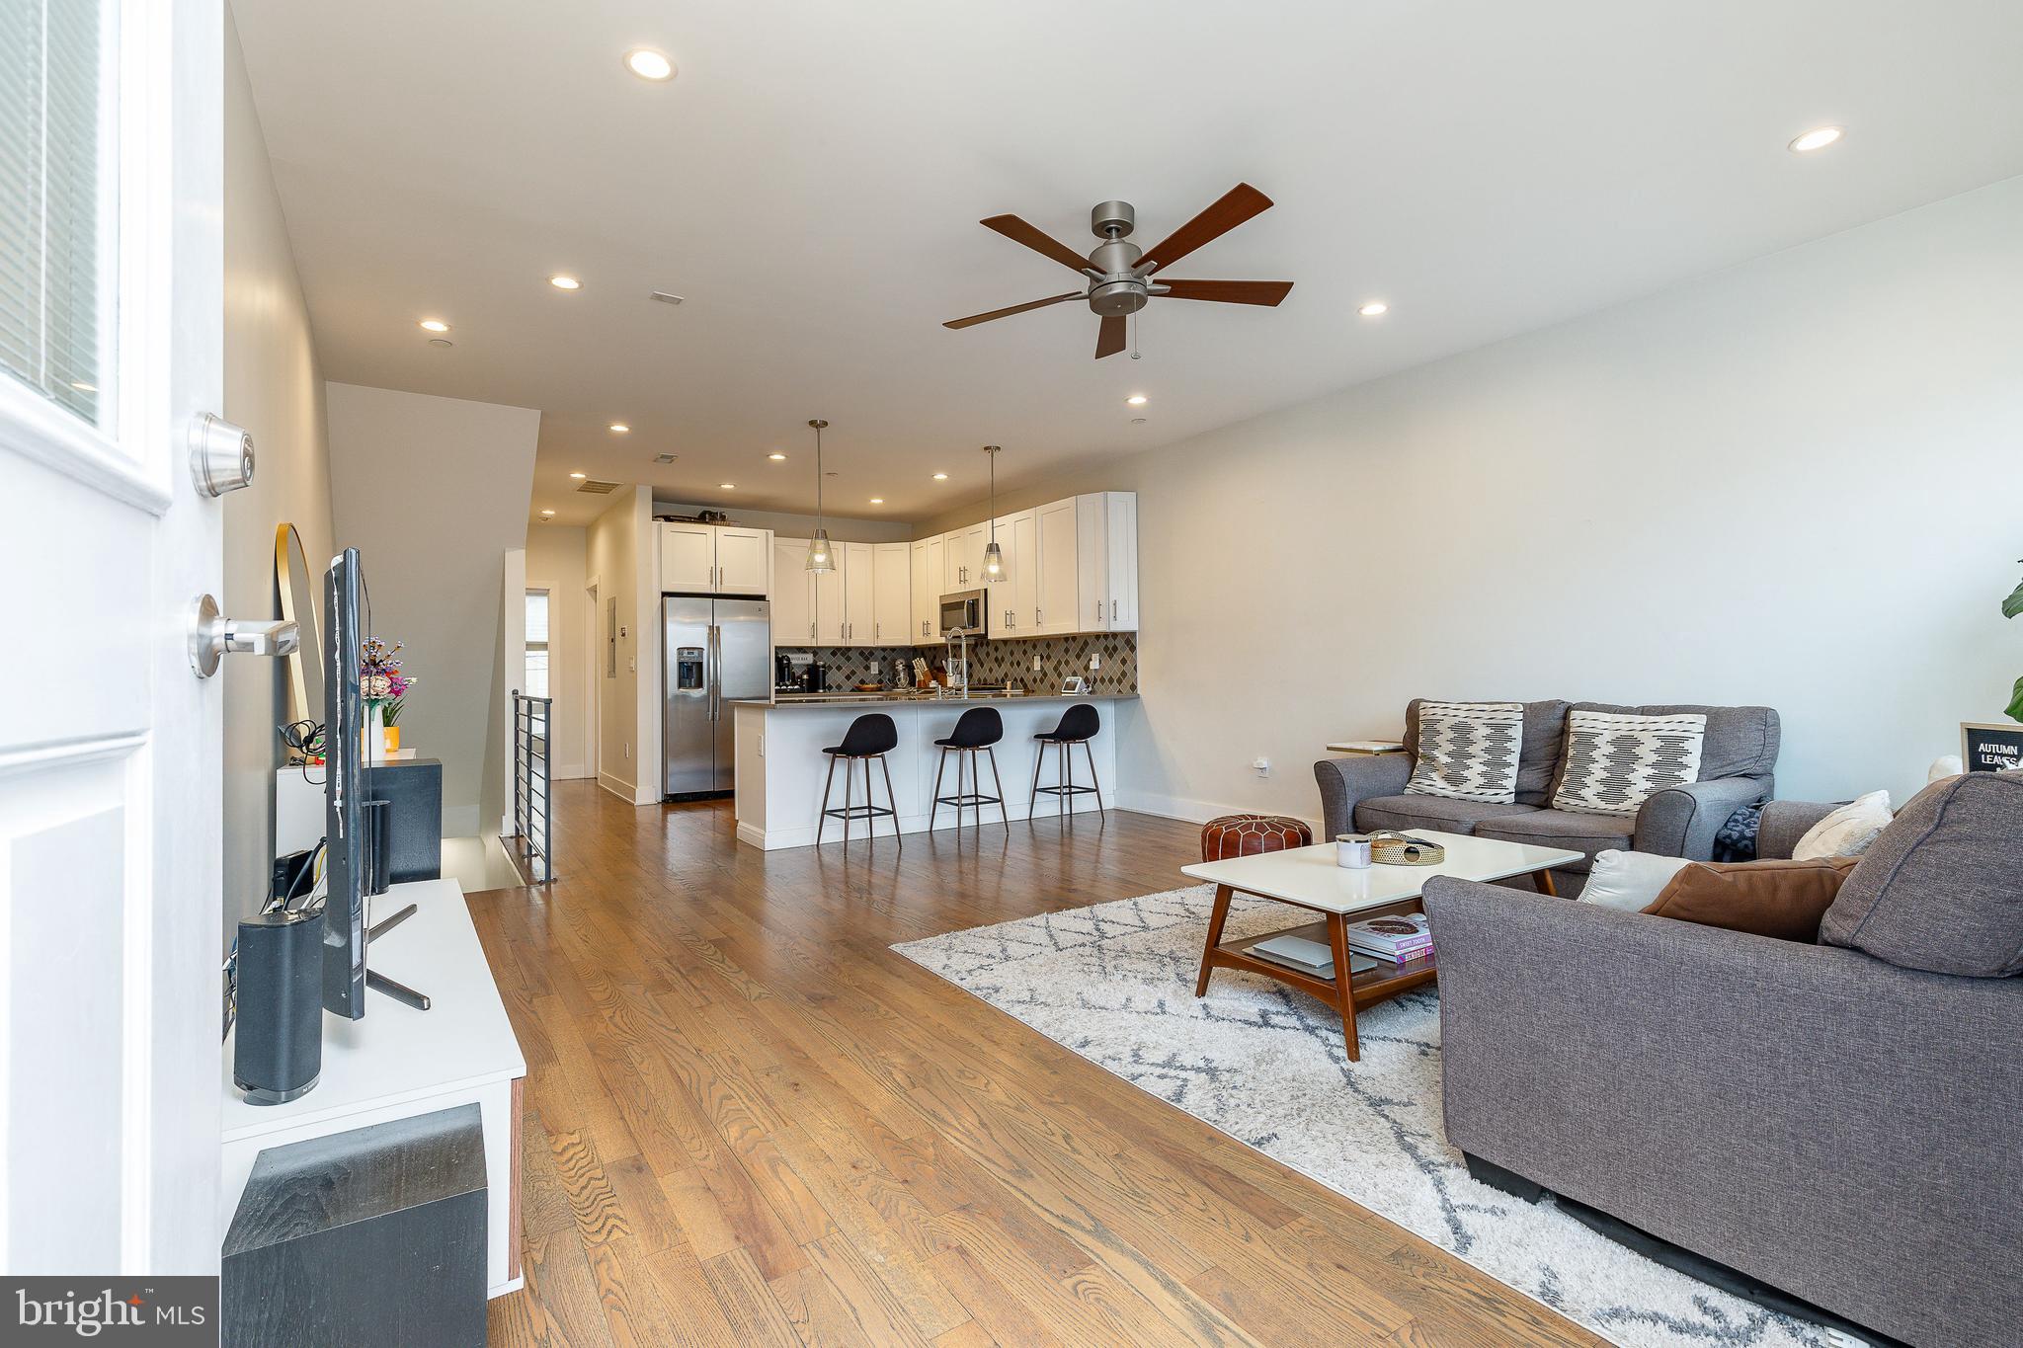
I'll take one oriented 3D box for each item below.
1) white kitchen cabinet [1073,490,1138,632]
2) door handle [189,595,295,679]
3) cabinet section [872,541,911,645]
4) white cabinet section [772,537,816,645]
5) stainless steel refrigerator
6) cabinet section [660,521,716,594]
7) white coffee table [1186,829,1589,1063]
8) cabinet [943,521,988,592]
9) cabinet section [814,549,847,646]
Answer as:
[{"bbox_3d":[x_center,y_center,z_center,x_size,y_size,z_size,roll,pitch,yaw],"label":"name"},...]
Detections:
[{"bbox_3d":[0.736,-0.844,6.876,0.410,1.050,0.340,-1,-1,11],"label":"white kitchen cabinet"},{"bbox_3d":[-0.585,-0.030,0.681,0.058,0.067,0.138,0,-1,-34],"label":"door handle"},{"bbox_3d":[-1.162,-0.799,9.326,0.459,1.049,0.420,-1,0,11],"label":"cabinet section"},{"bbox_3d":[-2.212,-0.791,8.816,0.508,1.049,0.330,0,0,-34],"label":"white cabinet section"},{"bbox_3d":[-2.759,0.232,8.182,0.915,1.772,0.770,0,-1,-35],"label":"stainless steel refrigerator"},{"bbox_3d":[-2.967,-0.999,8.071,0.455,0.594,0.600,0,0,-34],"label":"cabinet section"},{"bbox_3d":[1.199,0.807,2.871,1.220,0.405,0.610,0,-1,-32],"label":"white coffee table"},{"bbox_3d":[-0.275,-1.052,8.355,0.335,0.604,0.780,0,-1,-35],"label":"cabinet"},{"bbox_3d":[-1.876,-0.793,9.043,0.303,1.049,0.330,0,0,-34],"label":"cabinet section"}]

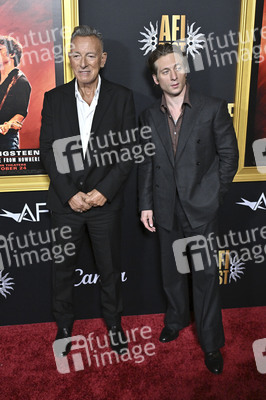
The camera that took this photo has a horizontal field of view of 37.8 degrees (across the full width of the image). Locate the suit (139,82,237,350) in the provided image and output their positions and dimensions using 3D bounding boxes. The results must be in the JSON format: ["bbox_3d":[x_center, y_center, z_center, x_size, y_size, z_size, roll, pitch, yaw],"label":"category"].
[{"bbox_3d":[0.313,0.114,2.189,0.540,1.460,0.420,5,13,24],"label":"suit"}]

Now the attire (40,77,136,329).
[{"bbox_3d":[-0.234,0.079,2.171,0.520,1.470,0.340,0,12,3],"label":"attire"}]

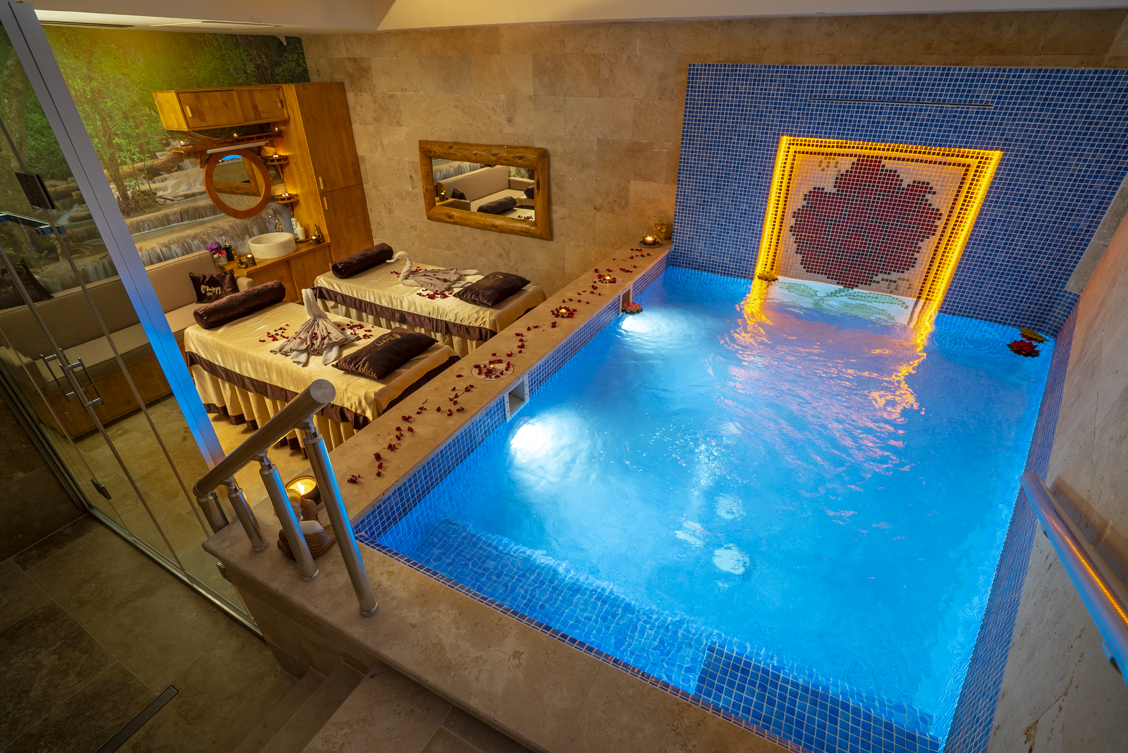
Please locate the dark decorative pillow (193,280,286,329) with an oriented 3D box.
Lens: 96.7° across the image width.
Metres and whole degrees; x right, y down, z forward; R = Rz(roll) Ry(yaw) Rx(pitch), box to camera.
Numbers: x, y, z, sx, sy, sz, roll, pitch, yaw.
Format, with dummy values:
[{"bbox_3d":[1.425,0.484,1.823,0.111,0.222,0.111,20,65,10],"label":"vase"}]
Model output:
[{"bbox_3d":[-2.442,-0.553,3.804,0.175,0.172,0.630,16,35,23],"label":"dark decorative pillow"}]

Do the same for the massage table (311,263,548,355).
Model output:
[{"bbox_3d":[-1.206,-0.494,4.626,1.850,0.800,0.710,13,34,20],"label":"massage table"}]

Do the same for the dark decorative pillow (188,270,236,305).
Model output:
[{"bbox_3d":[-3.310,-0.851,4.761,0.390,0.300,0.120,-5,17,-9],"label":"dark decorative pillow"}]

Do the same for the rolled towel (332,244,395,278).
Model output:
[{"bbox_3d":[-1.853,-1.079,4.654,0.170,0.170,0.620,14,35,21],"label":"rolled towel"}]

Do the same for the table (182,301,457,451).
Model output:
[{"bbox_3d":[-1.742,0.070,3.720,1.820,0.800,0.700,15,35,22],"label":"table"}]

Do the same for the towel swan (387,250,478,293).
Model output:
[{"bbox_3d":[-1.130,-0.932,4.308,0.670,0.280,0.450,-5,32,-8],"label":"towel swan"}]

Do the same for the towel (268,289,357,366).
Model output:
[{"bbox_3d":[-1.669,-0.335,3.312,0.560,0.320,0.520,-11,34,-18],"label":"towel"}]

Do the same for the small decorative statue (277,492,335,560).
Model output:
[{"bbox_3d":[-0.857,0.479,1.648,0.185,0.200,0.140,-4,32,-7],"label":"small decorative statue"}]

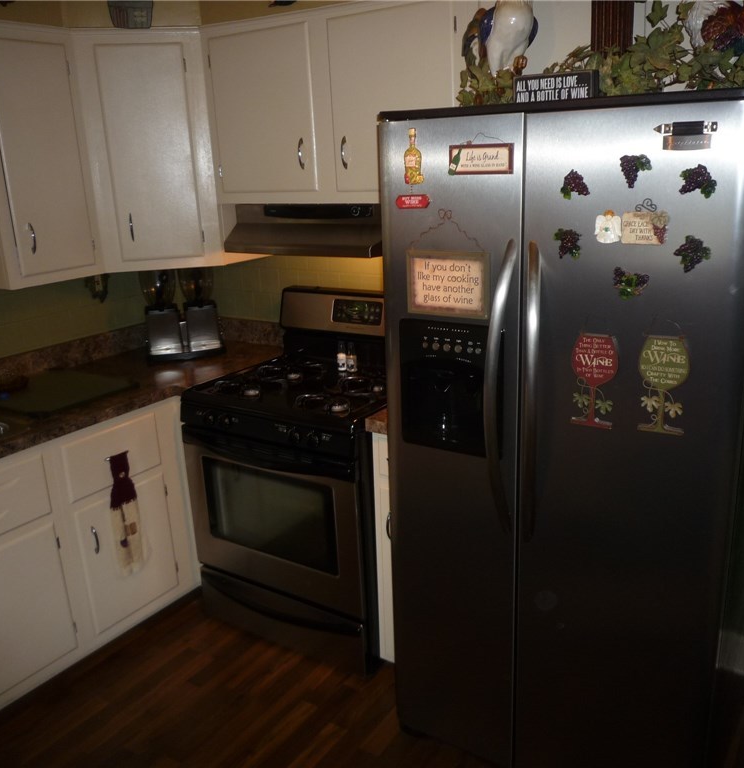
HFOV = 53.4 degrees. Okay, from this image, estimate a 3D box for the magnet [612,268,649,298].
[{"bbox_3d":[0.544,-0.211,1.553,0.071,0.065,0.015,6,18,27],"label":"magnet"}]

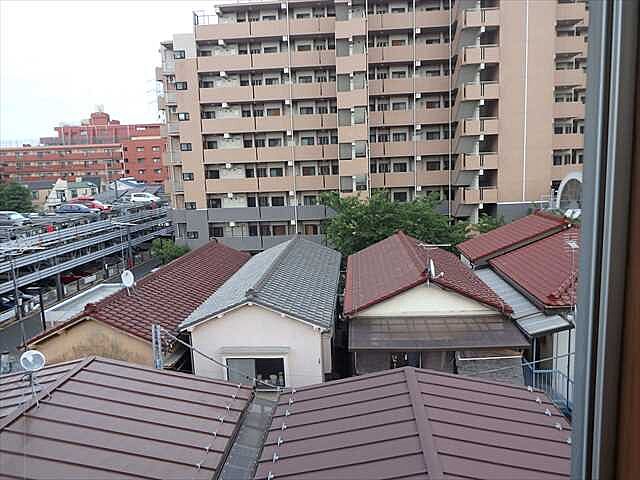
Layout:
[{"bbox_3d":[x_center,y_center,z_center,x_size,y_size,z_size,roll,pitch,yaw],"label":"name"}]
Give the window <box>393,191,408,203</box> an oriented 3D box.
[{"bbox_3d":[7.850,-4.153,43.110,1.380,1.030,0.120,-2,8,4],"label":"window"}]

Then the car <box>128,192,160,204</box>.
[{"bbox_3d":[-25.593,-6.080,65.000,4.300,1.520,1.700,-1,7,8],"label":"car"}]

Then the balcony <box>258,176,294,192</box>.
[{"bbox_3d":[-4.157,-5.432,43.533,3.450,1.350,1.300,-1,8,5],"label":"balcony"}]

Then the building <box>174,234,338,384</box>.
[{"bbox_3d":[-1.235,2.631,17.427,4.050,4.020,12.150,-2,8,4],"label":"building"}]

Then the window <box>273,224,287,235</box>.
[{"bbox_3d":[-4.014,-0.999,44.222,1.400,1.050,0.120,-2,8,4],"label":"window"}]

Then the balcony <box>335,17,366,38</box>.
[{"bbox_3d":[2.642,-17.886,37.929,2.580,1.550,1.300,-1,8,5],"label":"balcony"}]

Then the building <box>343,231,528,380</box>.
[{"bbox_3d":[3.683,2.413,17.712,5.250,4.250,10.700,-1,8,5],"label":"building"}]

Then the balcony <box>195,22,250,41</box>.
[{"bbox_3d":[-8.939,-19.426,41.900,4.996,1.350,1.300,-1,7,4],"label":"balcony"}]

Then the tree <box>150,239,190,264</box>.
[{"bbox_3d":[-11.996,1.165,36.052,2.900,2.600,2.700,-1,8,5],"label":"tree"}]

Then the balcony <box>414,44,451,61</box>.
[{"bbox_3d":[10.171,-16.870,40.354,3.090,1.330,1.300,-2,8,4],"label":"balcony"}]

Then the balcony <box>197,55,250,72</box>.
[{"bbox_3d":[-8.742,-16.379,41.519,4.920,1.380,1.300,-2,8,4],"label":"balcony"}]

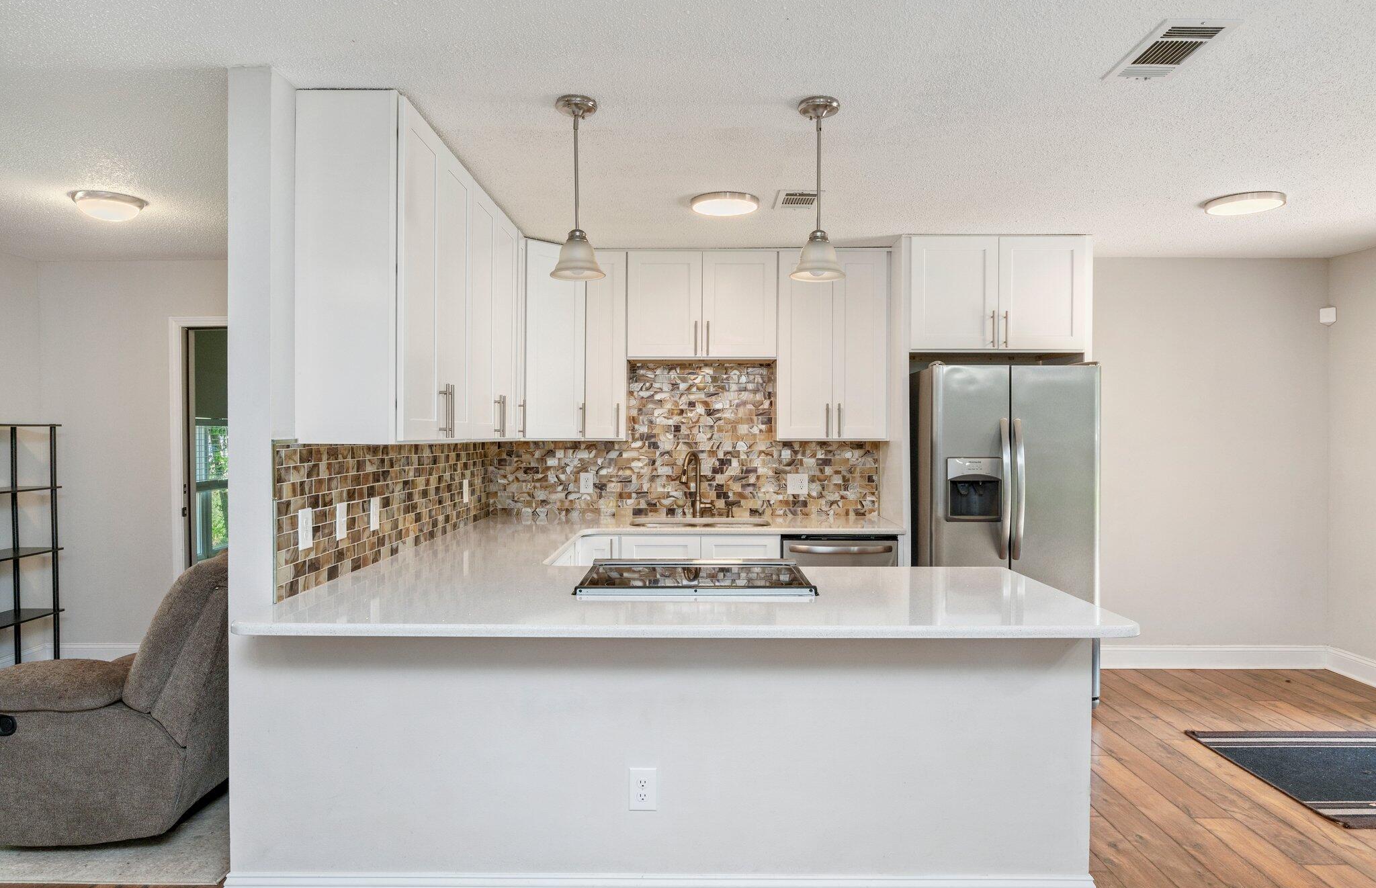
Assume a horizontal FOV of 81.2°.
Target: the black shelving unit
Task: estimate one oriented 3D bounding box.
[{"bbox_3d":[-3.685,0.627,4.269,0.290,1.455,0.590,0,1,0],"label":"black shelving unit"}]

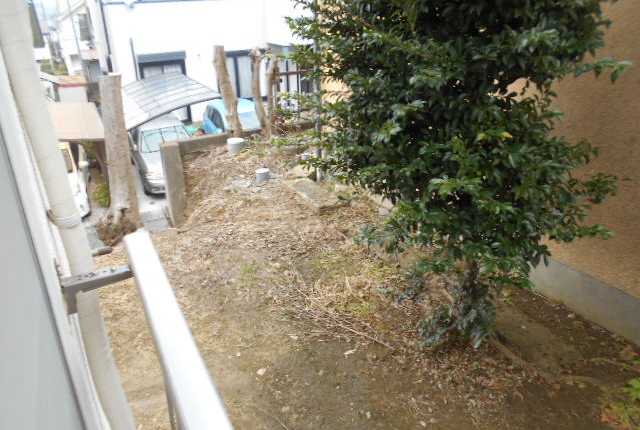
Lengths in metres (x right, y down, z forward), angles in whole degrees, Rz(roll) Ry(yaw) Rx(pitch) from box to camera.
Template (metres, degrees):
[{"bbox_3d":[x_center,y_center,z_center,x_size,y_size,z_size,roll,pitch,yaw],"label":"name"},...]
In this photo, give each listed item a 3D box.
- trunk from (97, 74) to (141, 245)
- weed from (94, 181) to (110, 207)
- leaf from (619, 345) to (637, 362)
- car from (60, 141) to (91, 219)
[{"bbox_3d":[-2.487,-0.645,5.868,0.440,2.083,0.420,-7,26,-25],"label":"trunk"},{"bbox_3d":[-5.434,-0.518,12.181,0.450,0.500,0.450,-13,29,-25],"label":"weed"},{"bbox_3d":[2.667,1.205,4.169,0.140,0.040,0.140,19,32,35],"label":"leaf"},{"bbox_3d":[-6.948,-1.102,12.271,1.600,1.520,3.800,-13,29,-25],"label":"car"}]

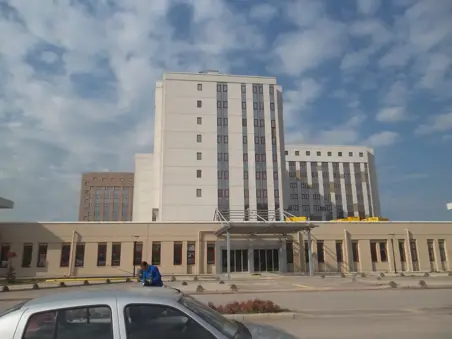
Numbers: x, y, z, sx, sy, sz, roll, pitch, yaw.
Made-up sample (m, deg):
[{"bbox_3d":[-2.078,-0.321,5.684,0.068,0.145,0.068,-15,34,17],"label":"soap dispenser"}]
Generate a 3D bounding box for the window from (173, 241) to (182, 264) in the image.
[{"bbox_3d":[-4.350,7.695,32.222,0.809,1.996,0.200,1,-14,-6],"label":"window"}]

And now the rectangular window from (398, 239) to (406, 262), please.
[{"bbox_3d":[17.360,7.961,34.506,0.815,2.014,0.200,1,-14,-6],"label":"rectangular window"}]

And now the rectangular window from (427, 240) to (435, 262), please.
[{"bbox_3d":[20.314,8.012,34.813,0.806,2.023,0.200,1,-14,-6],"label":"rectangular window"}]

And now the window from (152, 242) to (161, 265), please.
[{"bbox_3d":[-6.289,7.656,32.022,0.790,1.999,0.200,1,-14,-6],"label":"window"}]

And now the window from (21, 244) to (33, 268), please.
[{"bbox_3d":[-17.351,7.518,30.859,0.805,2.013,0.200,1,-14,-6],"label":"window"}]

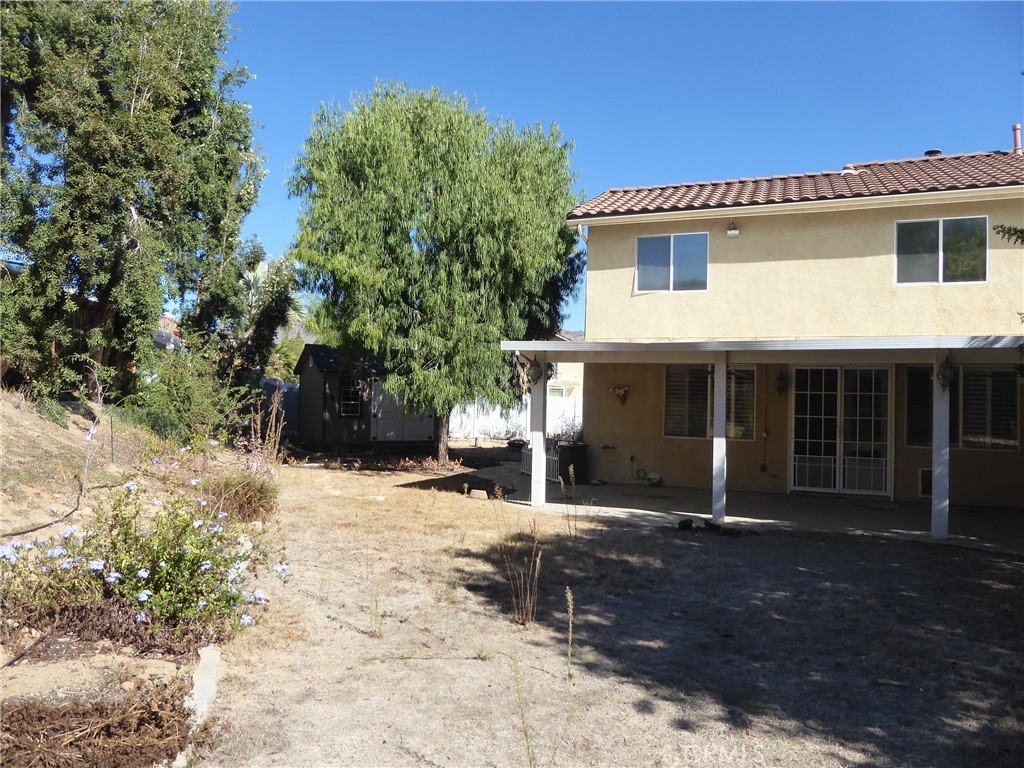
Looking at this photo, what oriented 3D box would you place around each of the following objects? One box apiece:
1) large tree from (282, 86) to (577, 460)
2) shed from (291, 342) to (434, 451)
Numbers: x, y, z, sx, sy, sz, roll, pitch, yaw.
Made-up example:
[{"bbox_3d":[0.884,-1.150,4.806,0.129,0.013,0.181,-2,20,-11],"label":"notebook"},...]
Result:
[{"bbox_3d":[-2.007,-2.972,19.919,7.700,10.100,7.500,1,-1,0],"label":"large tree"},{"bbox_3d":[-4.823,0.365,24.796,4.176,3.135,3.135,2,-2,-31],"label":"shed"}]

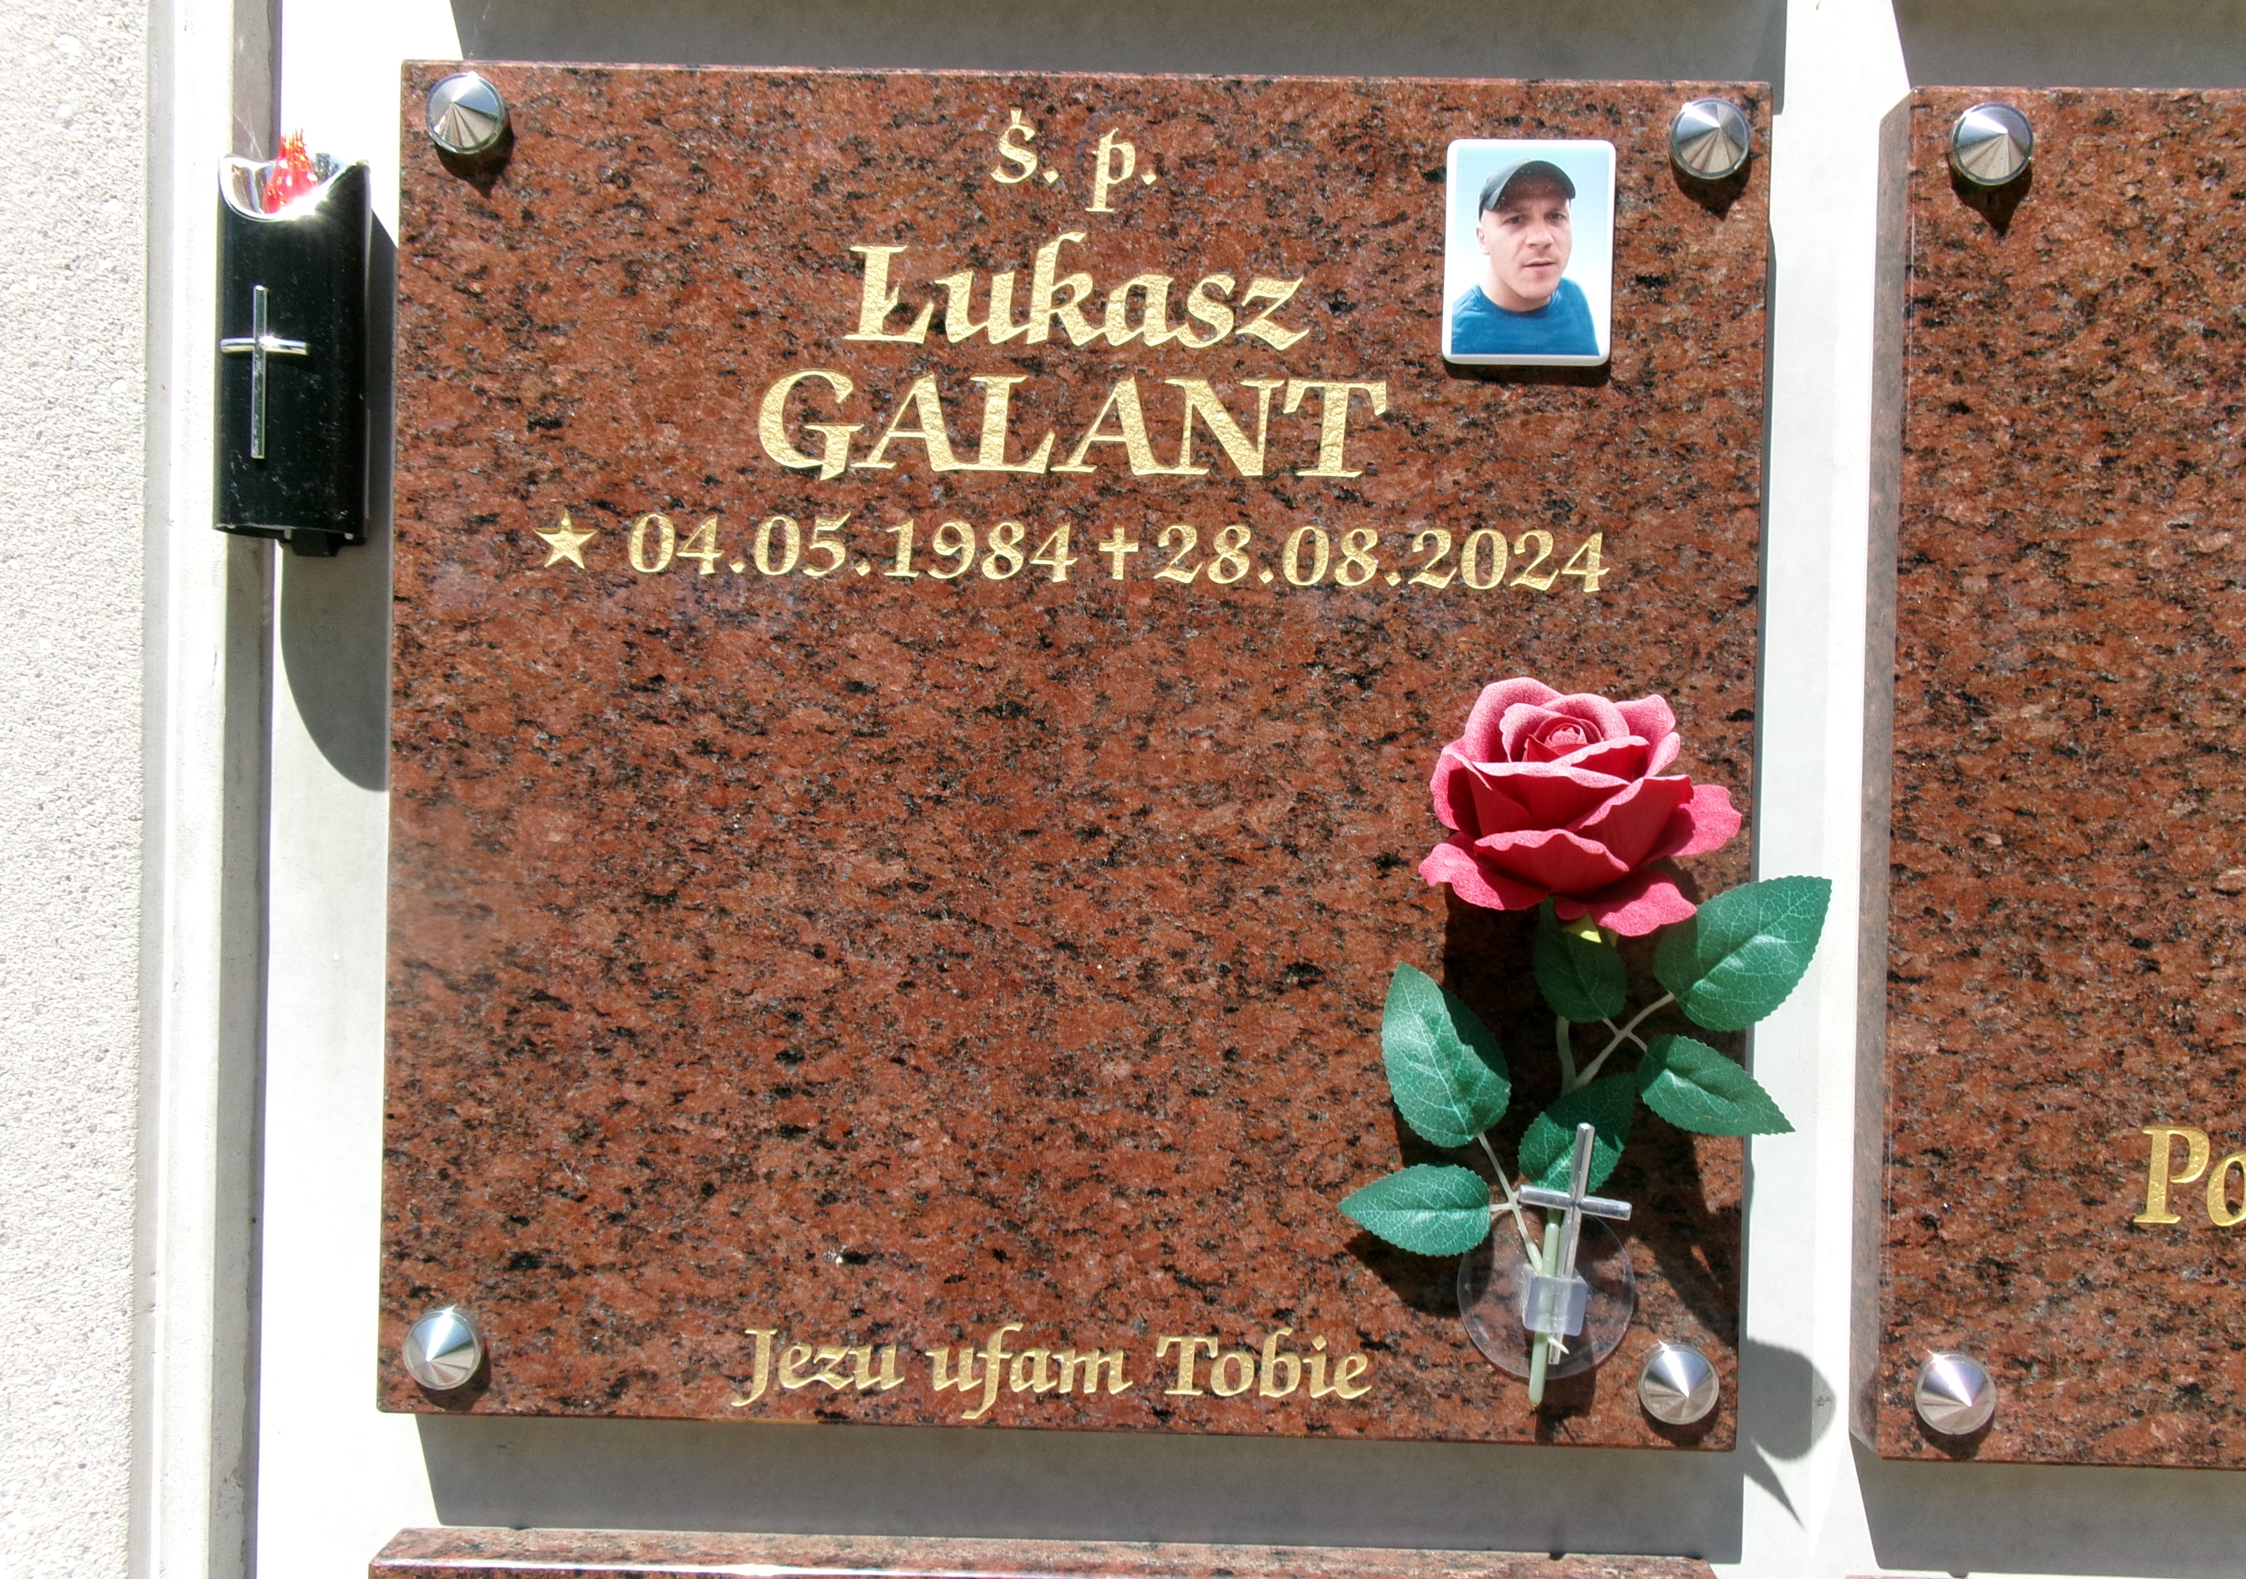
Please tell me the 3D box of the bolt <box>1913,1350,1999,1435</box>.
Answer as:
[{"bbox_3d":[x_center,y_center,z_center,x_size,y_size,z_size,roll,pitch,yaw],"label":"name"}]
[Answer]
[{"bbox_3d":[0.301,0.219,0.653,0.029,0.029,0.019,1,0,1],"label":"bolt"}]

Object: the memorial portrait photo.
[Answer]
[{"bbox_3d":[0.147,-0.195,0.659,0.060,0.080,0.005,1,0,1],"label":"memorial portrait photo"}]

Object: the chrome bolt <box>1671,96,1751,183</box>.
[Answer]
[{"bbox_3d":[0.212,-0.235,0.651,0.029,0.029,0.017,1,0,1],"label":"chrome bolt"}]

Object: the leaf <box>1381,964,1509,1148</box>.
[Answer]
[{"bbox_3d":[0.114,0.094,0.642,0.038,0.070,0.012,-23,-1,1],"label":"leaf"}]

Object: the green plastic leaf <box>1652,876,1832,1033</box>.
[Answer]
[{"bbox_3d":[0.200,0.049,0.582,0.013,0.040,0.070,0,-37,-40],"label":"green plastic leaf"}]

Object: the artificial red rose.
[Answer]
[{"bbox_3d":[0.151,0.007,0.601,0.108,0.073,0.088,1,23,1],"label":"artificial red rose"}]

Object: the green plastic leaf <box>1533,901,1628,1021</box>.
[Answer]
[{"bbox_3d":[0.150,0.052,0.609,0.029,0.054,0.010,-24,2,3],"label":"green plastic leaf"}]

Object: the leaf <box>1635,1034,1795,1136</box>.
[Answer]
[{"bbox_3d":[0.196,0.102,0.600,0.056,0.028,0.011,30,21,36],"label":"leaf"}]

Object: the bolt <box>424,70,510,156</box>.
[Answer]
[{"bbox_3d":[-0.239,-0.245,0.658,0.029,0.029,0.017,1,0,1],"label":"bolt"}]

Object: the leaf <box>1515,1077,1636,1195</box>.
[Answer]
[{"bbox_3d":[0.161,0.120,0.632,0.031,0.055,0.010,40,13,7],"label":"leaf"}]

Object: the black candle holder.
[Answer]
[{"bbox_3d":[-0.308,-0.162,0.673,0.050,0.149,0.060,1,0,1],"label":"black candle holder"}]

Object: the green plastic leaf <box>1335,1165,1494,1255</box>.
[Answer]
[{"bbox_3d":[0.105,0.151,0.652,0.055,0.033,0.011,0,0,8],"label":"green plastic leaf"}]

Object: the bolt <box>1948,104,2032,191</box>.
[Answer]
[{"bbox_3d":[0.312,-0.232,0.650,0.029,0.029,0.017,1,0,1],"label":"bolt"}]

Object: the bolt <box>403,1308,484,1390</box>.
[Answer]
[{"bbox_3d":[-0.250,0.205,0.662,0.029,0.029,0.017,1,0,1],"label":"bolt"}]

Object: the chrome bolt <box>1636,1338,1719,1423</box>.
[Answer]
[{"bbox_3d":[0.201,0.216,0.655,0.029,0.029,0.017,1,0,1],"label":"chrome bolt"}]

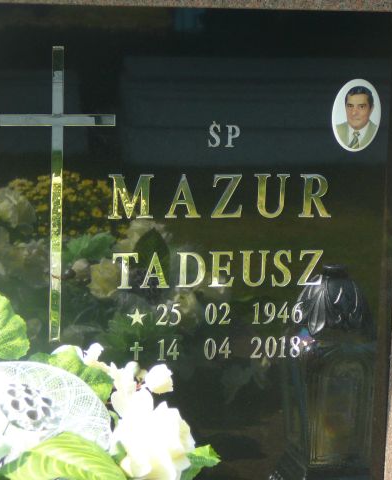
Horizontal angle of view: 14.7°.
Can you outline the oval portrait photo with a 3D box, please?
[{"bbox_3d":[0.273,-0.211,2.568,0.088,0.123,0.008,-1,10,-12],"label":"oval portrait photo"}]

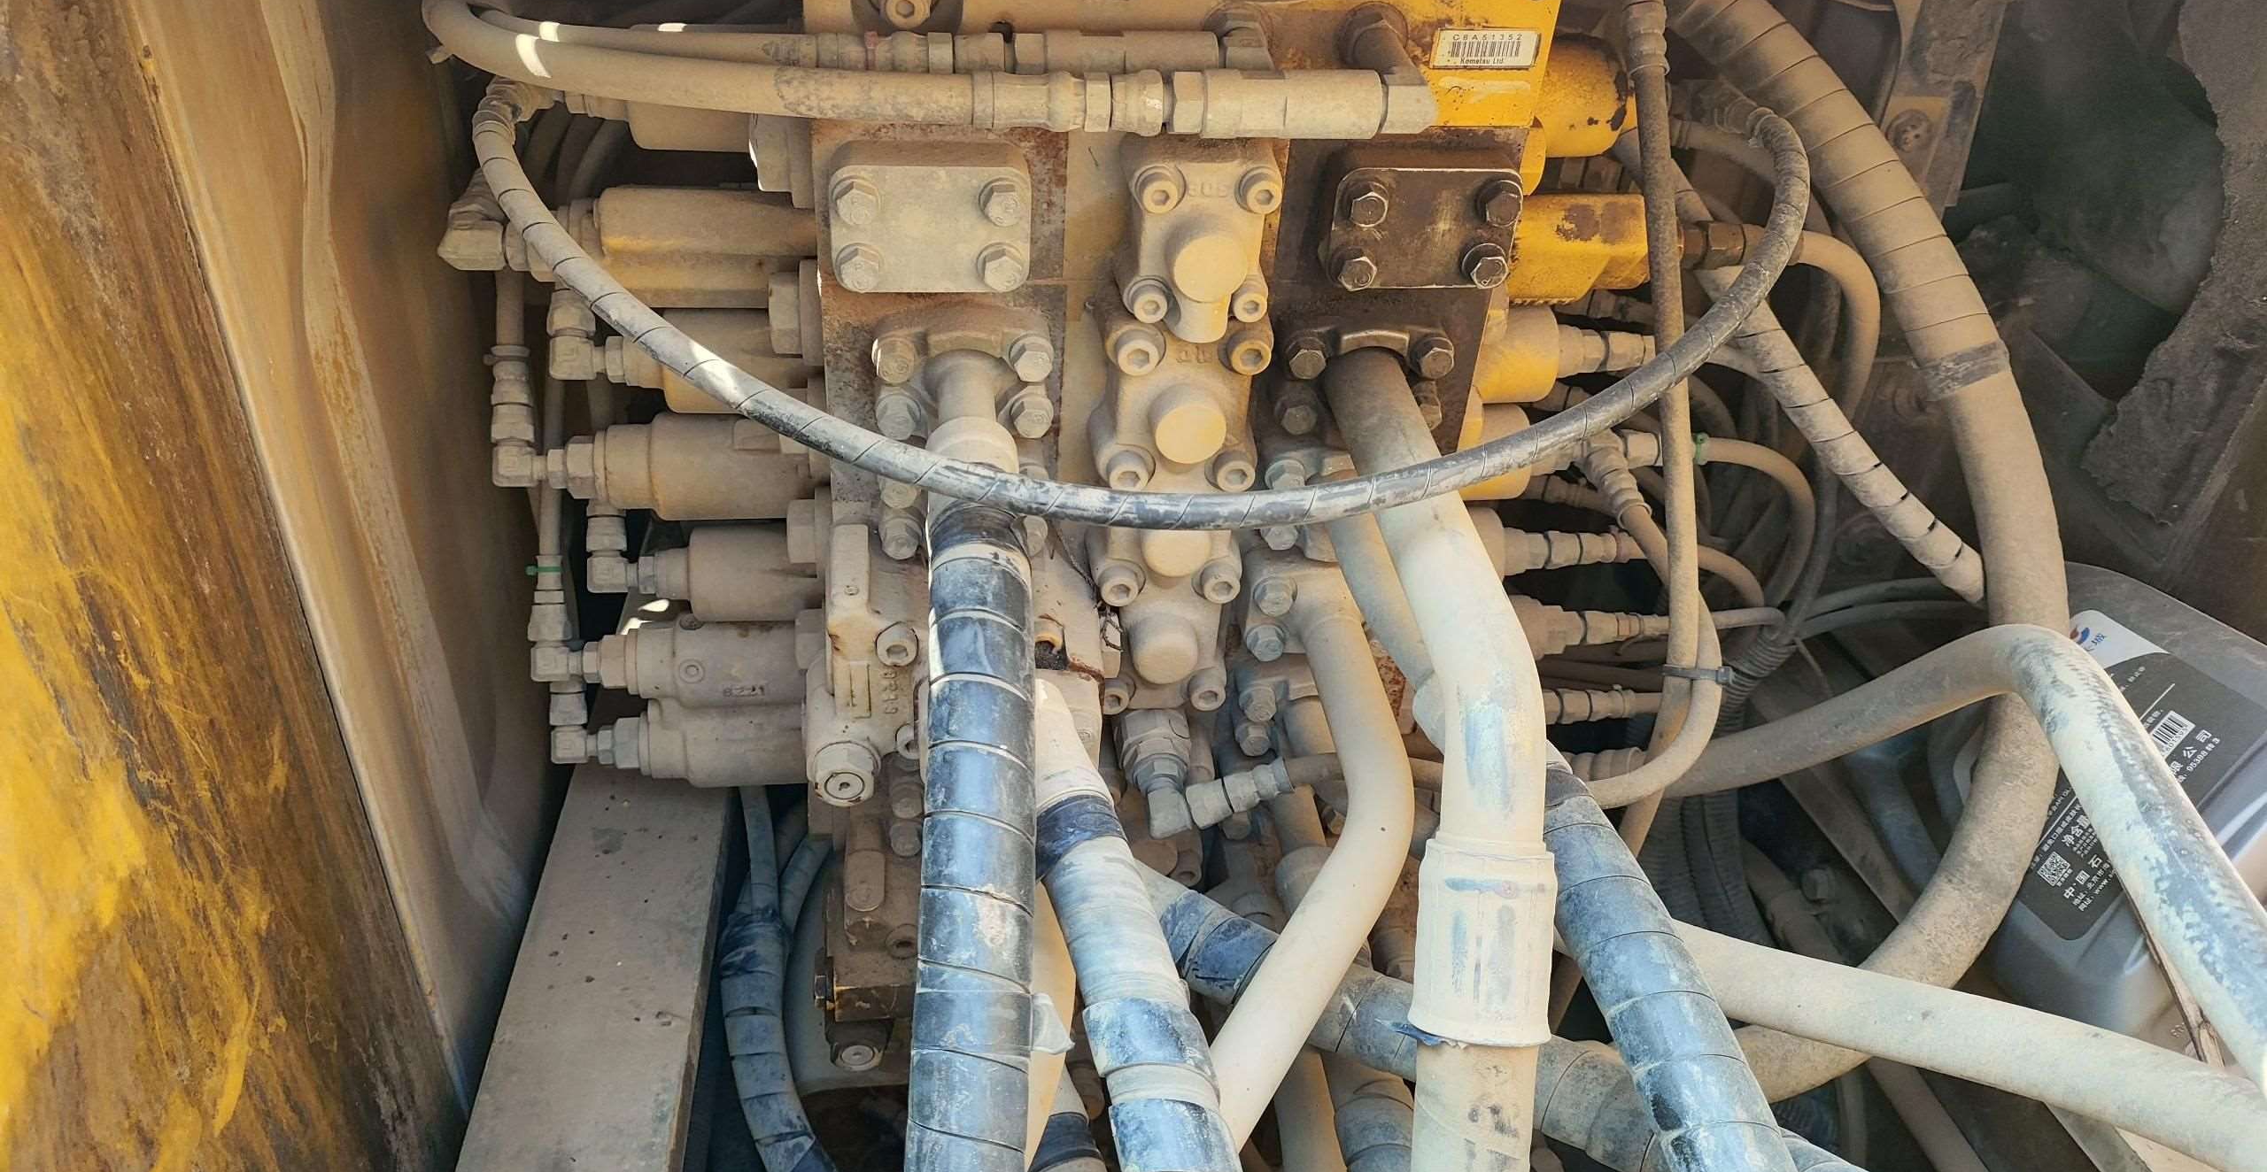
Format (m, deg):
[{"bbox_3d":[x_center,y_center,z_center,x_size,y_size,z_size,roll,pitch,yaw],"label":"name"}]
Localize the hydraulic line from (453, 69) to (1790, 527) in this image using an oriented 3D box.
[{"bbox_3d":[0.028,-0.118,0.656,0.552,0.046,0.189,-4,80,-13],"label":"hydraulic line"}]

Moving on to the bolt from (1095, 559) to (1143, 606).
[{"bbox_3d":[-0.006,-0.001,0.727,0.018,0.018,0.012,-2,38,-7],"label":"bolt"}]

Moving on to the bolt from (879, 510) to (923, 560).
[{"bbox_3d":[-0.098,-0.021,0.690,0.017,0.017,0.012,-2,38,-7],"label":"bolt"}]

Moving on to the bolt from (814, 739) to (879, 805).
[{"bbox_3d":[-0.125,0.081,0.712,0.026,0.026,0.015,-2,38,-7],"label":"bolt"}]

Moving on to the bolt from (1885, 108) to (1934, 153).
[{"bbox_3d":[0.369,-0.216,0.779,0.020,0.020,0.010,-2,38,-7],"label":"bolt"}]

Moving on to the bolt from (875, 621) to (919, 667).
[{"bbox_3d":[-0.099,0.024,0.685,0.017,0.017,0.011,-2,38,-7],"label":"bolt"}]

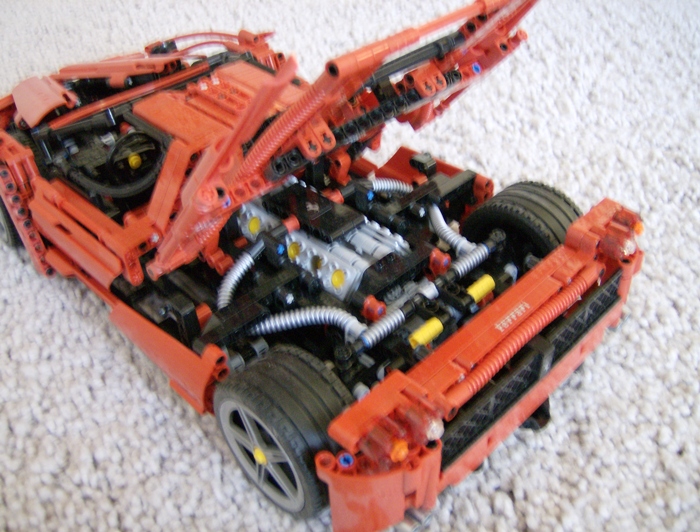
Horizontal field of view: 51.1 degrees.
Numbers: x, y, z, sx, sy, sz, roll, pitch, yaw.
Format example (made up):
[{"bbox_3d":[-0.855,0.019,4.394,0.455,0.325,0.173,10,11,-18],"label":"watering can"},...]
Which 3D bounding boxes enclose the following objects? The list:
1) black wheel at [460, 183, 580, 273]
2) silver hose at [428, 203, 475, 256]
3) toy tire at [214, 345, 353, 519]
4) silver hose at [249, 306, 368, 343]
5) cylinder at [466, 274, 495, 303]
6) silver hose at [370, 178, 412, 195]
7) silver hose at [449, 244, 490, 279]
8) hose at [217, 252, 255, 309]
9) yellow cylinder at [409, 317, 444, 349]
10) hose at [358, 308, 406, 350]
[{"bbox_3d":[0.098,-0.009,0.407,0.036,0.069,0.069,-33,50,-32],"label":"black wheel"},{"bbox_3d":[0.052,-0.020,0.391,0.015,0.012,0.060,-9,26,-9],"label":"silver hose"},{"bbox_3d":[-0.025,0.072,0.316,0.036,0.069,0.069,-33,50,-32],"label":"toy tire"},{"bbox_3d":[-0.020,0.027,0.338,0.060,0.012,0.015,-4,38,21],"label":"silver hose"},{"bbox_3d":[0.063,0.011,0.347,0.016,0.008,0.008,-33,50,-32],"label":"cylinder"},{"bbox_3d":[0.025,-0.045,0.419,0.035,0.008,0.011,3,33,-37],"label":"silver hose"},{"bbox_3d":[0.061,-0.002,0.360,0.023,0.007,0.007,-33,50,-32],"label":"silver hose"},{"bbox_3d":[-0.057,0.009,0.358,0.011,0.008,0.035,19,70,22],"label":"hose"},{"bbox_3d":[0.034,0.030,0.326,0.016,0.008,0.008,-33,50,-32],"label":"yellow cylinder"},{"bbox_3d":[0.015,0.027,0.326,0.023,0.007,0.007,-33,50,-32],"label":"hose"}]

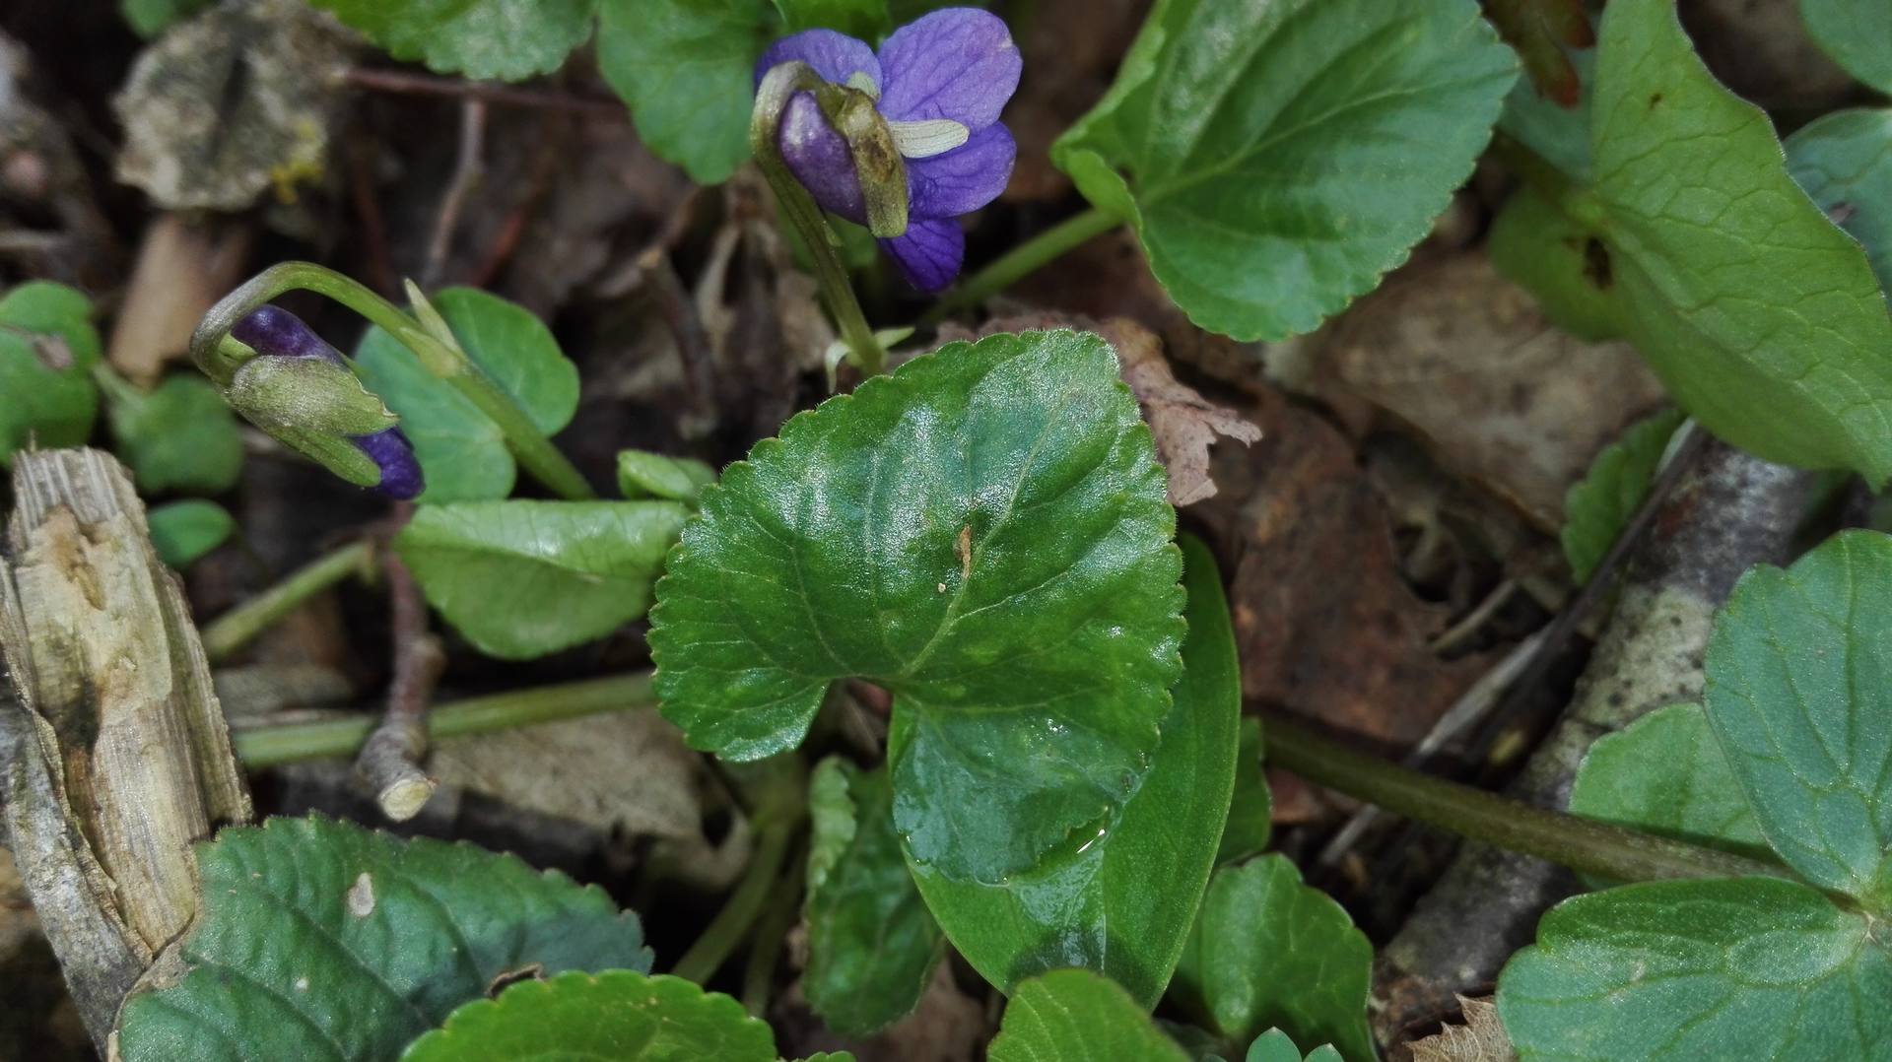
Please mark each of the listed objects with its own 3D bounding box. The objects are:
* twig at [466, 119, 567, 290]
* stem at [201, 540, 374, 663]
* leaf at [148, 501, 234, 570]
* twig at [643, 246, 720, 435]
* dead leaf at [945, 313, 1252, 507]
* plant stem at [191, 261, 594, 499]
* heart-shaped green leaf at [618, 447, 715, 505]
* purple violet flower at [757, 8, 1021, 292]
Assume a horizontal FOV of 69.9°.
[{"bbox_3d":[-0.065,-0.050,0.206,0.003,0.003,0.036,11,60,7],"label":"twig"},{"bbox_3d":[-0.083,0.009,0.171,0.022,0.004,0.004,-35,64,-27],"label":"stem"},{"bbox_3d":[-0.100,0.000,0.179,0.011,0.004,0.011,-20,62,-11],"label":"leaf"},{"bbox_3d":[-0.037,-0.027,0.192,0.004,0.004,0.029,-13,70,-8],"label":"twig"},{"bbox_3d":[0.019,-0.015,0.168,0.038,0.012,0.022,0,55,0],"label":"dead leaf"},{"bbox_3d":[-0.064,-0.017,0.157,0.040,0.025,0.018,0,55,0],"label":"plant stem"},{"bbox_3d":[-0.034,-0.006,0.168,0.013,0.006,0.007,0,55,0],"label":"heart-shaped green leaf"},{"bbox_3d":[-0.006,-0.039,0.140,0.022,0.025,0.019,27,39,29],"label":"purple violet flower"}]

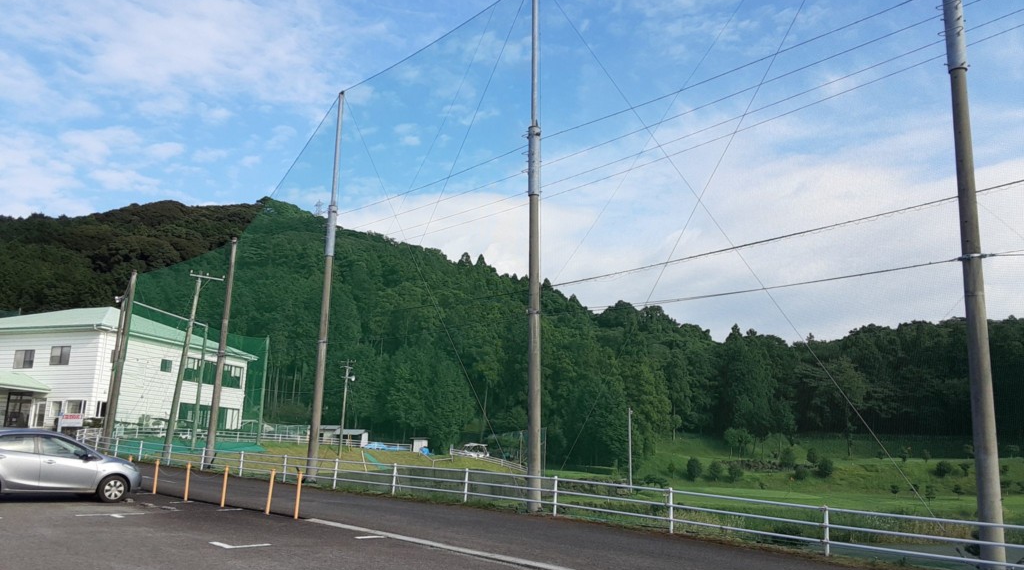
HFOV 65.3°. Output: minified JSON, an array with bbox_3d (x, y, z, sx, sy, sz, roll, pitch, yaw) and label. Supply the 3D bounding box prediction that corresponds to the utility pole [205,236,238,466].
[{"bbox_3d":[-11.854,2.591,32.716,0.340,9.540,0.340,12,-14,-40],"label":"utility pole"}]

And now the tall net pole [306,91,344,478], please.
[{"bbox_3d":[-6.164,-0.270,26.779,0.360,13.310,0.360,11,-15,-40],"label":"tall net pole"}]

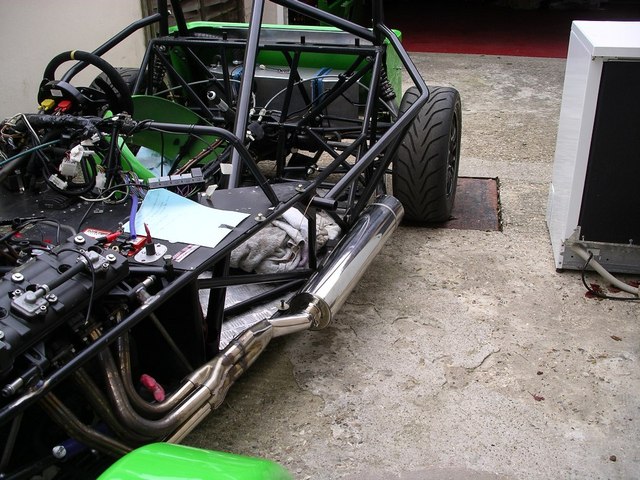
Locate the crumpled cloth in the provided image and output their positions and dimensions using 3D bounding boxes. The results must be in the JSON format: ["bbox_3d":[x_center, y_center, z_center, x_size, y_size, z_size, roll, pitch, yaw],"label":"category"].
[{"bbox_3d":[-0.112,0.015,2.416,0.340,0.180,0.270,8,28,19],"label":"crumpled cloth"}]

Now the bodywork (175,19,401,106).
[{"bbox_3d":[-0.162,-0.754,3.066,1.040,0.380,0.320,8,28,19],"label":"bodywork"}]

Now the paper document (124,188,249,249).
[{"bbox_3d":[-0.367,-0.063,1.844,0.295,0.050,0.212,8,28,18],"label":"paper document"}]

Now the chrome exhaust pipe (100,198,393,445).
[{"bbox_3d":[-0.141,0.153,1.988,0.380,0.310,1.220,11,29,24],"label":"chrome exhaust pipe"}]

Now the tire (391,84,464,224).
[{"bbox_3d":[0.476,-0.371,2.990,0.205,0.578,0.578,8,28,18],"label":"tire"}]

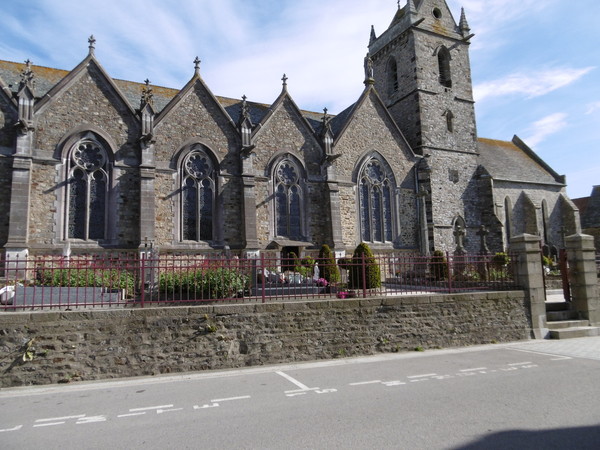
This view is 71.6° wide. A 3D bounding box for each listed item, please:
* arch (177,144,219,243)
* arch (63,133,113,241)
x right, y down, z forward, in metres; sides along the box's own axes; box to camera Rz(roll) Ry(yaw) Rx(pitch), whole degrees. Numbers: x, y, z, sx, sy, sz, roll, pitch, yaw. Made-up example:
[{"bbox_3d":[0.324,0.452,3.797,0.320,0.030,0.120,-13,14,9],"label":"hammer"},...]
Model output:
[{"bbox_3d":[-4.853,-1.478,19.793,1.958,4.618,0.500,2,-7,-26],"label":"arch"},{"bbox_3d":[-9.045,-1.628,17.782,1.782,4.576,0.500,2,-7,-26],"label":"arch"}]

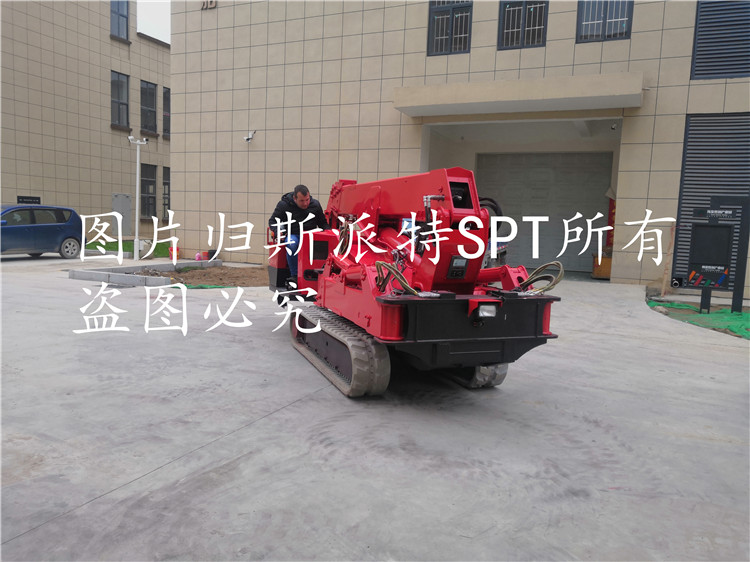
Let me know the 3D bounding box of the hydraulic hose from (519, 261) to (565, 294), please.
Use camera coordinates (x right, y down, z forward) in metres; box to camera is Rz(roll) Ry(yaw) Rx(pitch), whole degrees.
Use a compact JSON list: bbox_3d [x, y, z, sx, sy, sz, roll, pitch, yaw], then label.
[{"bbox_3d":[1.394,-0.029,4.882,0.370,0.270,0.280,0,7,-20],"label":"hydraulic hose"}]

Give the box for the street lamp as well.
[{"bbox_3d":[-6.981,-2.400,17.249,0.550,3.610,0.260,1,6,-15],"label":"street lamp"}]

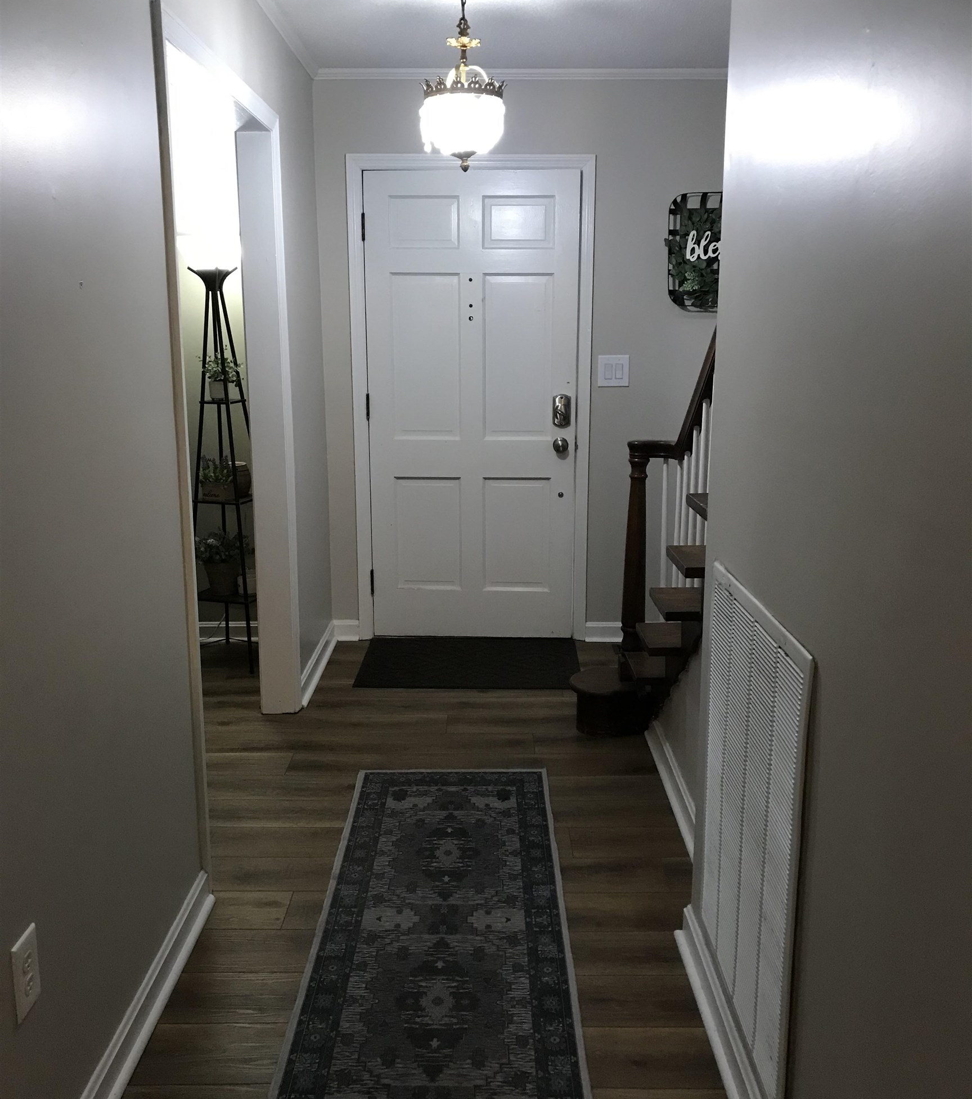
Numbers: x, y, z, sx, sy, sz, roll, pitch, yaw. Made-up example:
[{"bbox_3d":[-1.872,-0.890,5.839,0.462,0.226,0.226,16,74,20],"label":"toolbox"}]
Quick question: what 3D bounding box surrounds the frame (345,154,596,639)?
[{"bbox_3d":[-0.061,-0.622,4.620,1.041,2.105,0.102,0,12,0],"label":"frame"}]

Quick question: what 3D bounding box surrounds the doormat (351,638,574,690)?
[{"bbox_3d":[-0.063,0.480,4.469,0.920,0.011,0.665,0,12,0],"label":"doormat"}]

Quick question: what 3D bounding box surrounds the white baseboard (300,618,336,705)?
[{"bbox_3d":[-0.694,0.460,4.369,0.028,0.092,0.865,0,12,0],"label":"white baseboard"}]

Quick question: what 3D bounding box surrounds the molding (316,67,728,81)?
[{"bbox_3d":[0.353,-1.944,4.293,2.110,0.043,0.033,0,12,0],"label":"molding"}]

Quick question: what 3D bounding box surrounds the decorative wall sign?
[{"bbox_3d":[1.006,-1.248,4.423,0.495,0.488,0.065,0,12,0],"label":"decorative wall sign"}]

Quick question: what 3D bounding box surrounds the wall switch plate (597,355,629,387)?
[{"bbox_3d":[0.556,-0.775,4.552,0.136,0.132,0.010,0,12,0],"label":"wall switch plate"}]

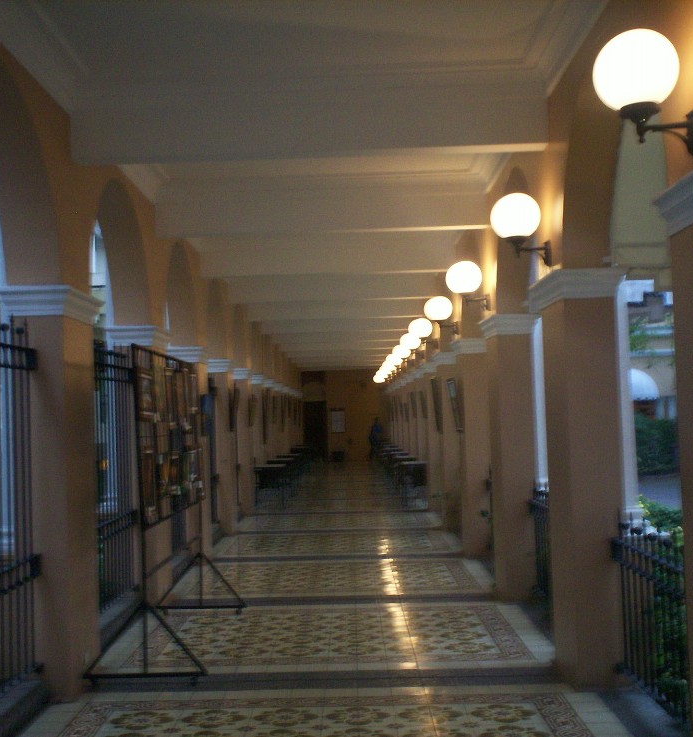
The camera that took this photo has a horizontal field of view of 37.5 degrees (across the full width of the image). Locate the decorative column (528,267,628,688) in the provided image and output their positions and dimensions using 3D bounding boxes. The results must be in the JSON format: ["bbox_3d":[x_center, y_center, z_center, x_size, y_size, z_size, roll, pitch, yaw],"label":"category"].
[{"bbox_3d":[1.496,0.668,6.425,0.455,2.488,0.870,-2,-3,0],"label":"decorative column"}]

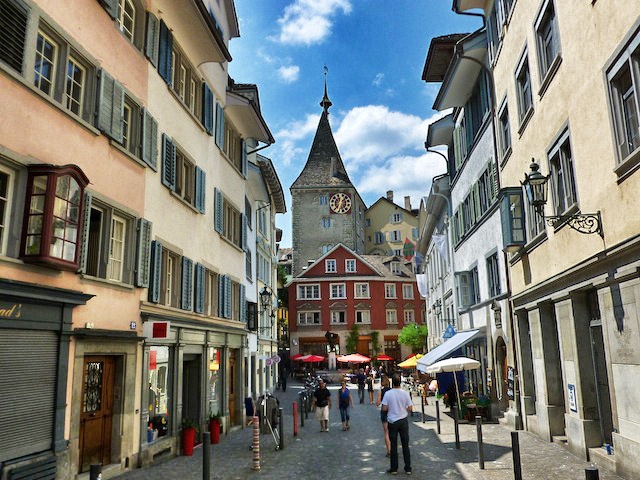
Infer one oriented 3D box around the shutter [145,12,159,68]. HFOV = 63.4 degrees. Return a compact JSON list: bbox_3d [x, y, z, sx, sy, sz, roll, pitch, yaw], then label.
[{"bbox_3d":[-3.760,-4.511,11.608,0.060,1.160,0.530,-3,-12,9],"label":"shutter"}]

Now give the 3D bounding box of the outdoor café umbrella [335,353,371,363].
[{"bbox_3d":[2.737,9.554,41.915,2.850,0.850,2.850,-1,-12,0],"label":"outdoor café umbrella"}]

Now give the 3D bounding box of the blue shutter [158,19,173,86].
[{"bbox_3d":[-3.907,-4.756,13.195,0.080,1.508,0.756,-3,-12,7],"label":"blue shutter"}]

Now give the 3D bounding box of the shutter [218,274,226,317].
[{"bbox_3d":[-3.350,1.952,17.882,0.070,1.420,0.700,-3,-12,6],"label":"shutter"}]

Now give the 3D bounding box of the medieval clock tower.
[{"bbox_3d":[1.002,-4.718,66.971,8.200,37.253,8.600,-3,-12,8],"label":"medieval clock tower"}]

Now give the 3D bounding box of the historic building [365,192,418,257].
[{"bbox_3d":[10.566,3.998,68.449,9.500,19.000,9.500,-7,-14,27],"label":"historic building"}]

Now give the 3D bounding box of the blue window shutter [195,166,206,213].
[{"bbox_3d":[-3.513,-1.462,15.316,0.080,1.235,0.776,-3,-12,7],"label":"blue window shutter"}]

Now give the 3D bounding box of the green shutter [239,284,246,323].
[{"bbox_3d":[-2.869,2.398,19.394,0.080,1.351,0.659,-3,-12,7],"label":"green shutter"}]

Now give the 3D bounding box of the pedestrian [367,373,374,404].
[{"bbox_3d":[2.604,7.710,26.976,0.470,1.650,0.360,-2,-12,6],"label":"pedestrian"}]

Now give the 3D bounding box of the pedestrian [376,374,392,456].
[{"bbox_3d":[1.449,3.795,11.242,0.460,1.680,0.360,-1,-12,0],"label":"pedestrian"}]

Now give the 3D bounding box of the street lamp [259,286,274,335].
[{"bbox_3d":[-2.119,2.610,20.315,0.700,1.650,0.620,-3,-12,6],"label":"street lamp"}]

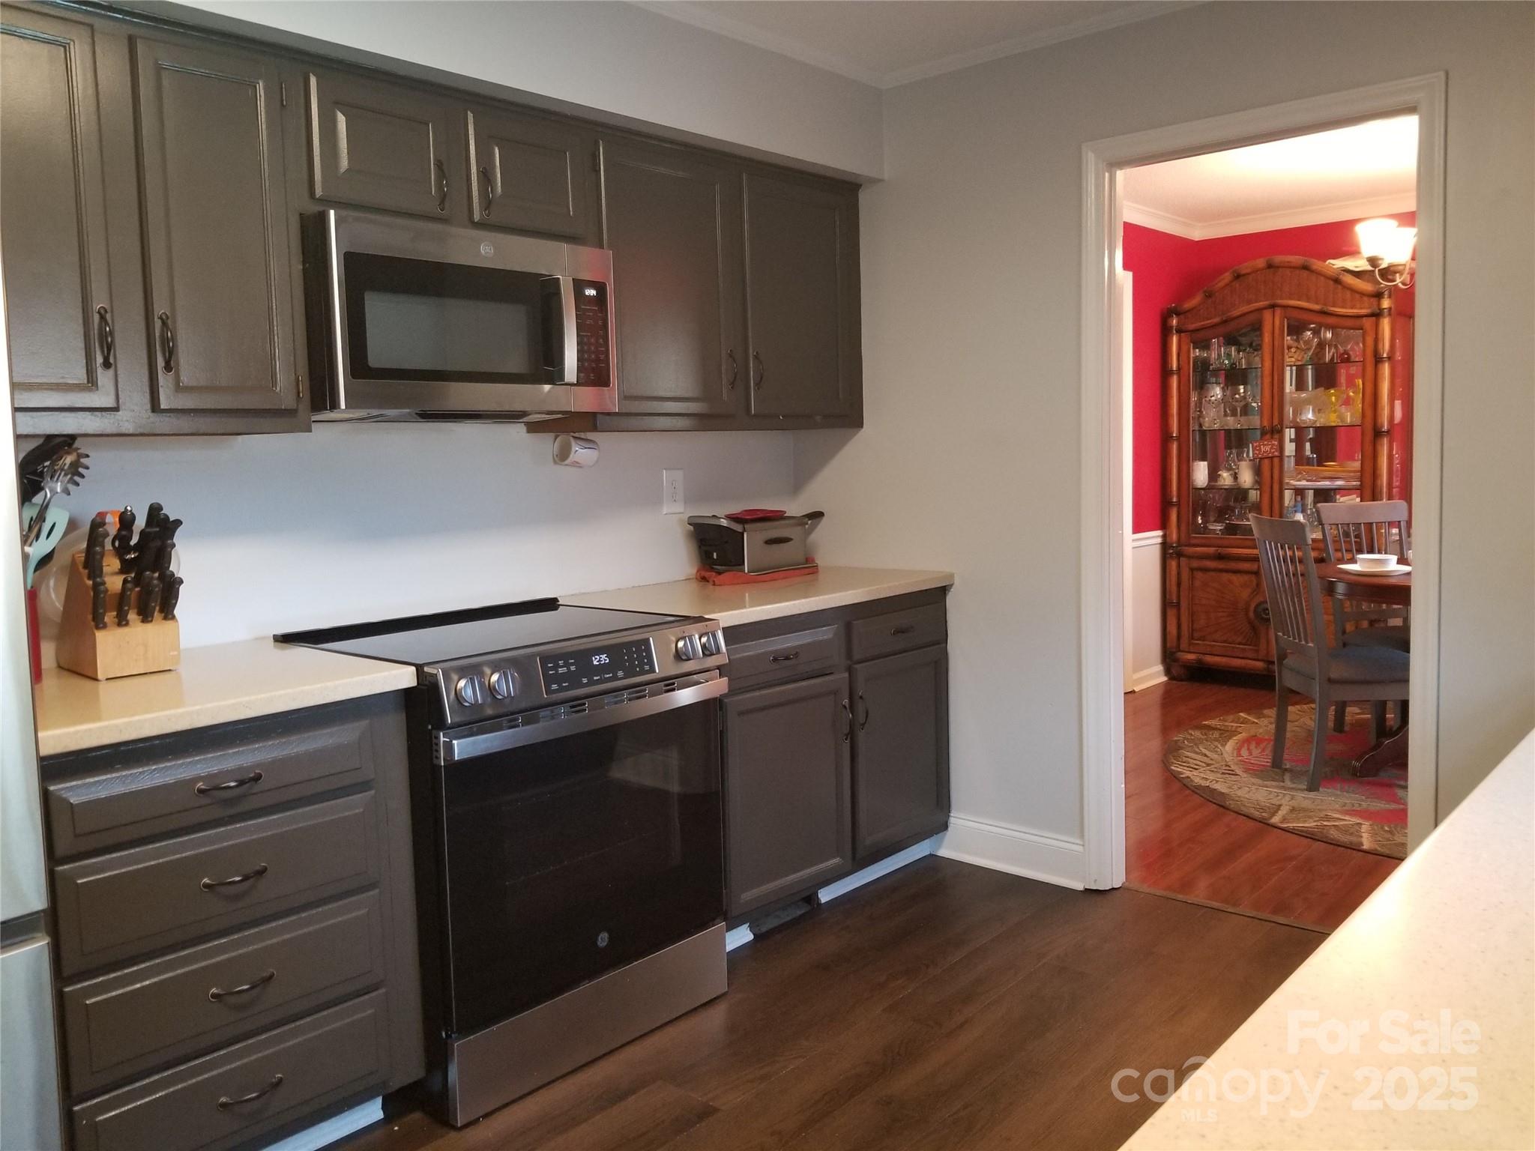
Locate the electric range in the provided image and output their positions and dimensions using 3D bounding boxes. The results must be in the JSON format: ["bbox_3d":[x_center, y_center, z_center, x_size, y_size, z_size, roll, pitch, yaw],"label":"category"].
[{"bbox_3d":[-0.602,0.579,2.717,0.750,0.928,0.754,4,8,43],"label":"electric range"}]

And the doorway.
[{"bbox_3d":[1.268,-0.107,3.019,0.893,2.115,0.130,4,8,43],"label":"doorway"}]

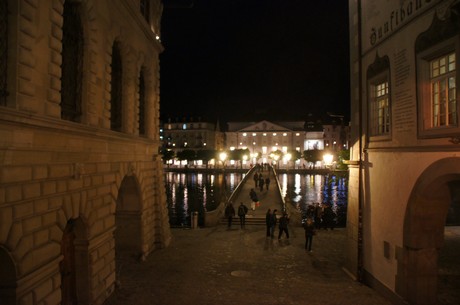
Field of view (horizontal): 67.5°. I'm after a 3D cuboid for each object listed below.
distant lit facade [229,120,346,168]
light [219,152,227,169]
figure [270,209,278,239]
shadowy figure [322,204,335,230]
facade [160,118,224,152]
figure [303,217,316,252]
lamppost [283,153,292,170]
[{"bbox_3d":[19.300,-3.200,121.000,41.500,16.300,11.000,0,0,0],"label":"distant lit facade"},{"bbox_3d":[-2.174,2.506,104.000,0.750,4.900,0.750,0,0,0],"label":"light"},{"bbox_3d":[2.584,4.135,20.000,0.480,1.700,0.360,0,0,22],"label":"figure"},{"bbox_3d":[6.349,4.183,22.200,0.550,1.700,0.400,0,0,22],"label":"shadowy figure"},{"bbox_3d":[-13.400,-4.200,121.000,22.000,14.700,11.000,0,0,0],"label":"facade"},{"bbox_3d":[3.993,4.114,17.300,0.580,1.700,0.400,0,0,0],"label":"figure"},{"bbox_3d":[17.424,2.582,104.000,0.750,5.000,0.750,0,0,0],"label":"lamppost"}]

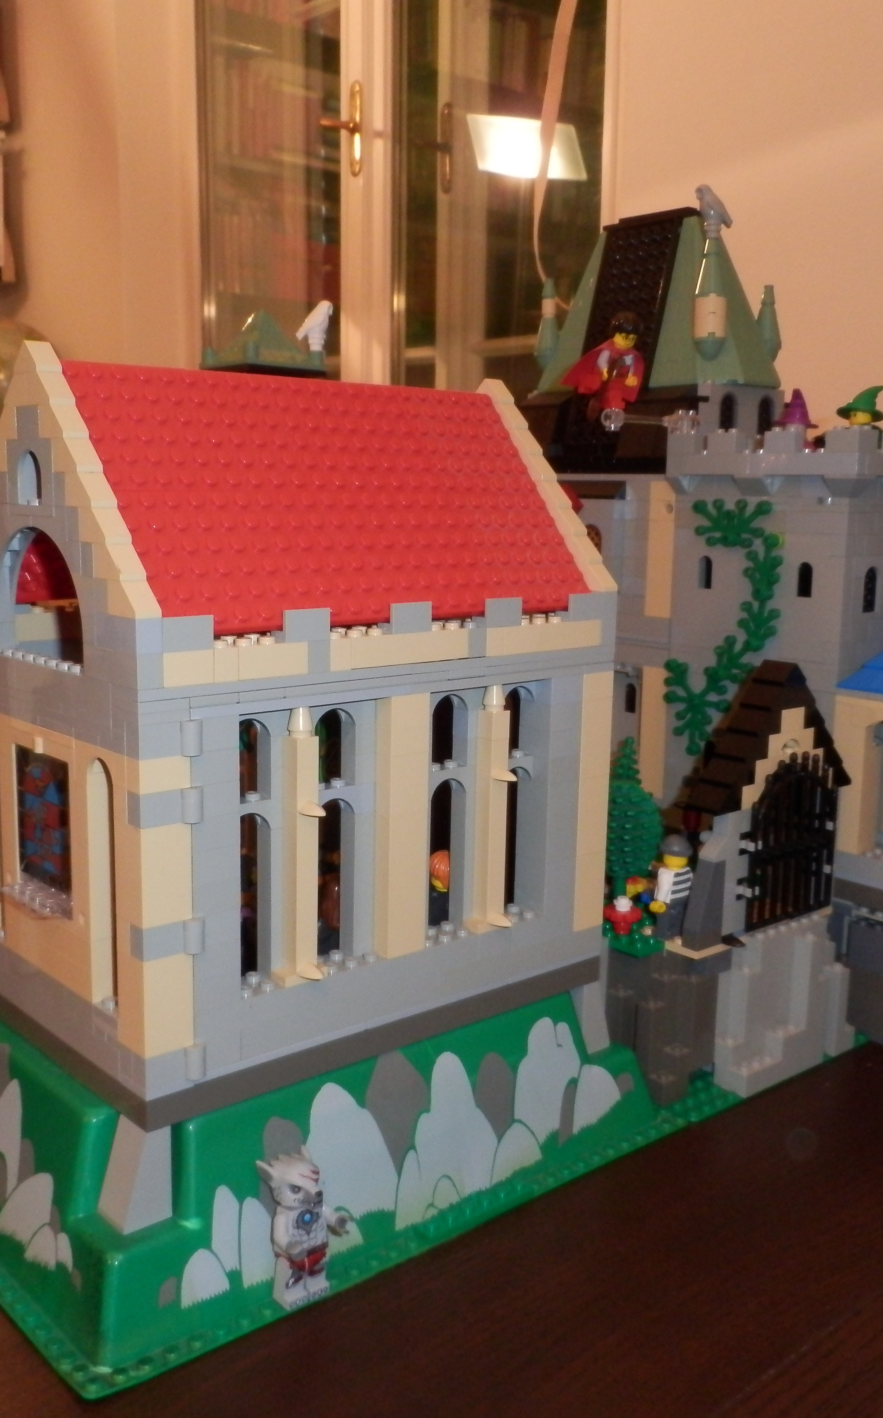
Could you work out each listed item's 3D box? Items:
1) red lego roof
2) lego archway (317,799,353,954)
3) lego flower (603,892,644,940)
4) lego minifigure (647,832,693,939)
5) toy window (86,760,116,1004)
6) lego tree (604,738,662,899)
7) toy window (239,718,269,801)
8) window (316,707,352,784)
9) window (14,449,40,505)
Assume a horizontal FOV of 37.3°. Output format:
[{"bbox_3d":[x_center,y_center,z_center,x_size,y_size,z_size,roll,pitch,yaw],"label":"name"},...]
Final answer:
[{"bbox_3d":[-0.051,-0.074,0.454,0.176,0.080,0.130,-7,13,-41],"label":"red lego roof"},{"bbox_3d":[-0.037,0.054,0.420,0.016,0.054,0.008,-7,13,-41],"label":"lego archway"},{"bbox_3d":[0.074,0.085,0.535,0.015,0.017,0.015,1,9,0],"label":"lego flower"},{"bbox_3d":[0.096,0.072,0.540,0.024,0.042,0.013,-7,12,-40],"label":"lego minifigure"},{"bbox_3d":[-0.096,0.051,0.383,0.008,0.076,0.016,-7,13,-41],"label":"toy window"},{"bbox_3d":[0.077,0.049,0.559,0.033,0.074,0.033,1,10,0],"label":"lego tree"},{"bbox_3d":[-0.060,0.015,0.392,0.016,0.026,0.007,-7,12,-40],"label":"toy window"},{"bbox_3d":[-0.036,0.012,0.413,0.016,0.026,0.007,-7,12,-40],"label":"window"},{"bbox_3d":[-0.120,-0.069,0.393,0.008,0.016,0.016,-7,13,-41],"label":"window"}]

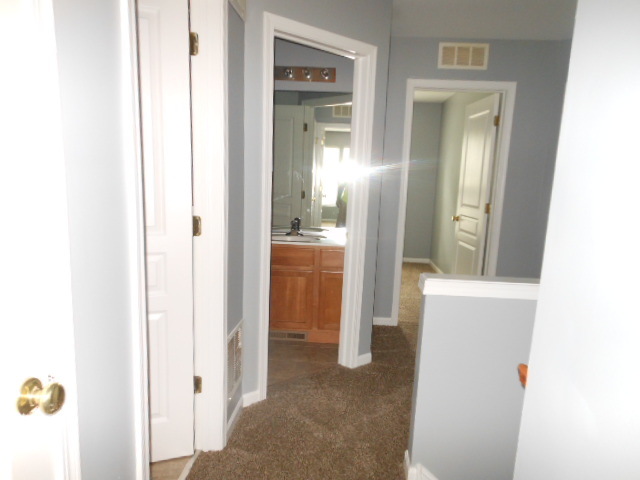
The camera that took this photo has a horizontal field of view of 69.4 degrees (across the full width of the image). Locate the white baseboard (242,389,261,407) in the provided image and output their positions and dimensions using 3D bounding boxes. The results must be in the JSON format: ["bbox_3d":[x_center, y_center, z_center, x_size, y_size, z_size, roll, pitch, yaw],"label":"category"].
[{"bbox_3d":[-0.396,0.915,2.667,0.108,0.080,0.014,-6,12,-41],"label":"white baseboard"}]

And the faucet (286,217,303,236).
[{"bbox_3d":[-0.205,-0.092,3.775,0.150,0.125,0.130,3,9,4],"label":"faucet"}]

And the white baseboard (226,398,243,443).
[{"bbox_3d":[-0.441,0.946,2.457,0.014,0.082,0.355,3,9,4],"label":"white baseboard"}]

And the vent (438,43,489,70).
[{"bbox_3d":[1.154,-1.470,3.704,0.393,0.202,0.018,3,9,4],"label":"vent"}]

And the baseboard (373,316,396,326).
[{"bbox_3d":[0.545,0.726,4.093,0.215,0.078,0.014,3,9,4],"label":"baseboard"}]

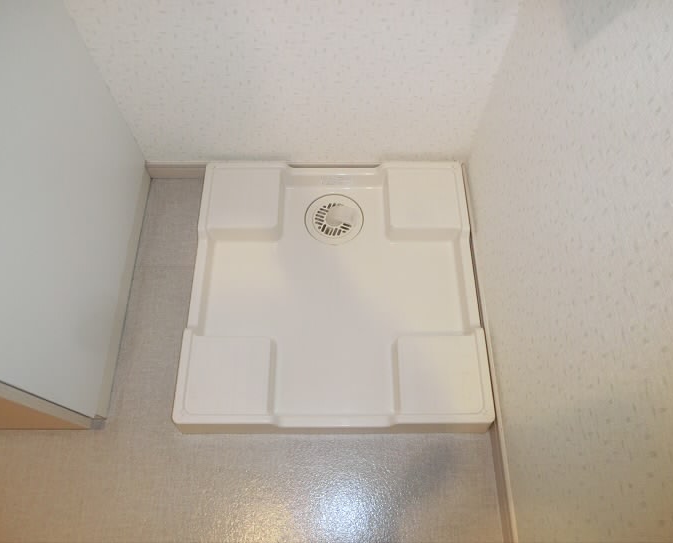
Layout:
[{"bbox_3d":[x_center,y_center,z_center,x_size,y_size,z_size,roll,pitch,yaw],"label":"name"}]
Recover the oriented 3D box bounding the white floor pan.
[{"bbox_3d":[-0.005,0.030,1.159,0.640,0.065,0.645,0,65,0],"label":"white floor pan"}]

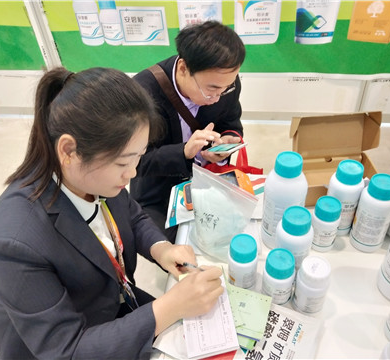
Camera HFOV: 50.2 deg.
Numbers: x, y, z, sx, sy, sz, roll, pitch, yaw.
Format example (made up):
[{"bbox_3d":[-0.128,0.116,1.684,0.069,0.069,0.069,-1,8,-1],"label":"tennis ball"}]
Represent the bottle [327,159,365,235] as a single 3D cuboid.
[{"bbox_3d":[0.345,0.042,0.964,0.075,0.180,0.075,14,42,20],"label":"bottle"}]

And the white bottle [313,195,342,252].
[{"bbox_3d":[0.294,0.100,0.940,0.060,0.125,0.060,12,42,18],"label":"white bottle"}]

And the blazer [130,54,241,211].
[{"bbox_3d":[-0.045,-0.135,1.427,0.500,0.580,0.460,-23,43,-23],"label":"blazer"}]

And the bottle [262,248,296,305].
[{"bbox_3d":[0.171,0.196,0.847,0.064,0.107,0.064,8,41,13],"label":"bottle"}]

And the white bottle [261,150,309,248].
[{"bbox_3d":[0.200,0.047,0.928,0.093,0.232,0.093,7,41,12],"label":"white bottle"}]

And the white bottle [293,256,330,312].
[{"bbox_3d":[0.234,0.208,0.828,0.063,0.108,0.063,12,42,18],"label":"white bottle"}]

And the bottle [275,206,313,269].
[{"bbox_3d":[0.208,0.134,0.876,0.077,0.163,0.077,9,41,14],"label":"bottle"}]

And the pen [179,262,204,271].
[{"bbox_3d":[0.015,0.186,0.836,0.011,0.140,0.011,-49,48,4],"label":"pen"}]

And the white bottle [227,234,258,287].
[{"bbox_3d":[0.102,0.172,0.878,0.062,0.110,0.062,3,40,7],"label":"white bottle"}]

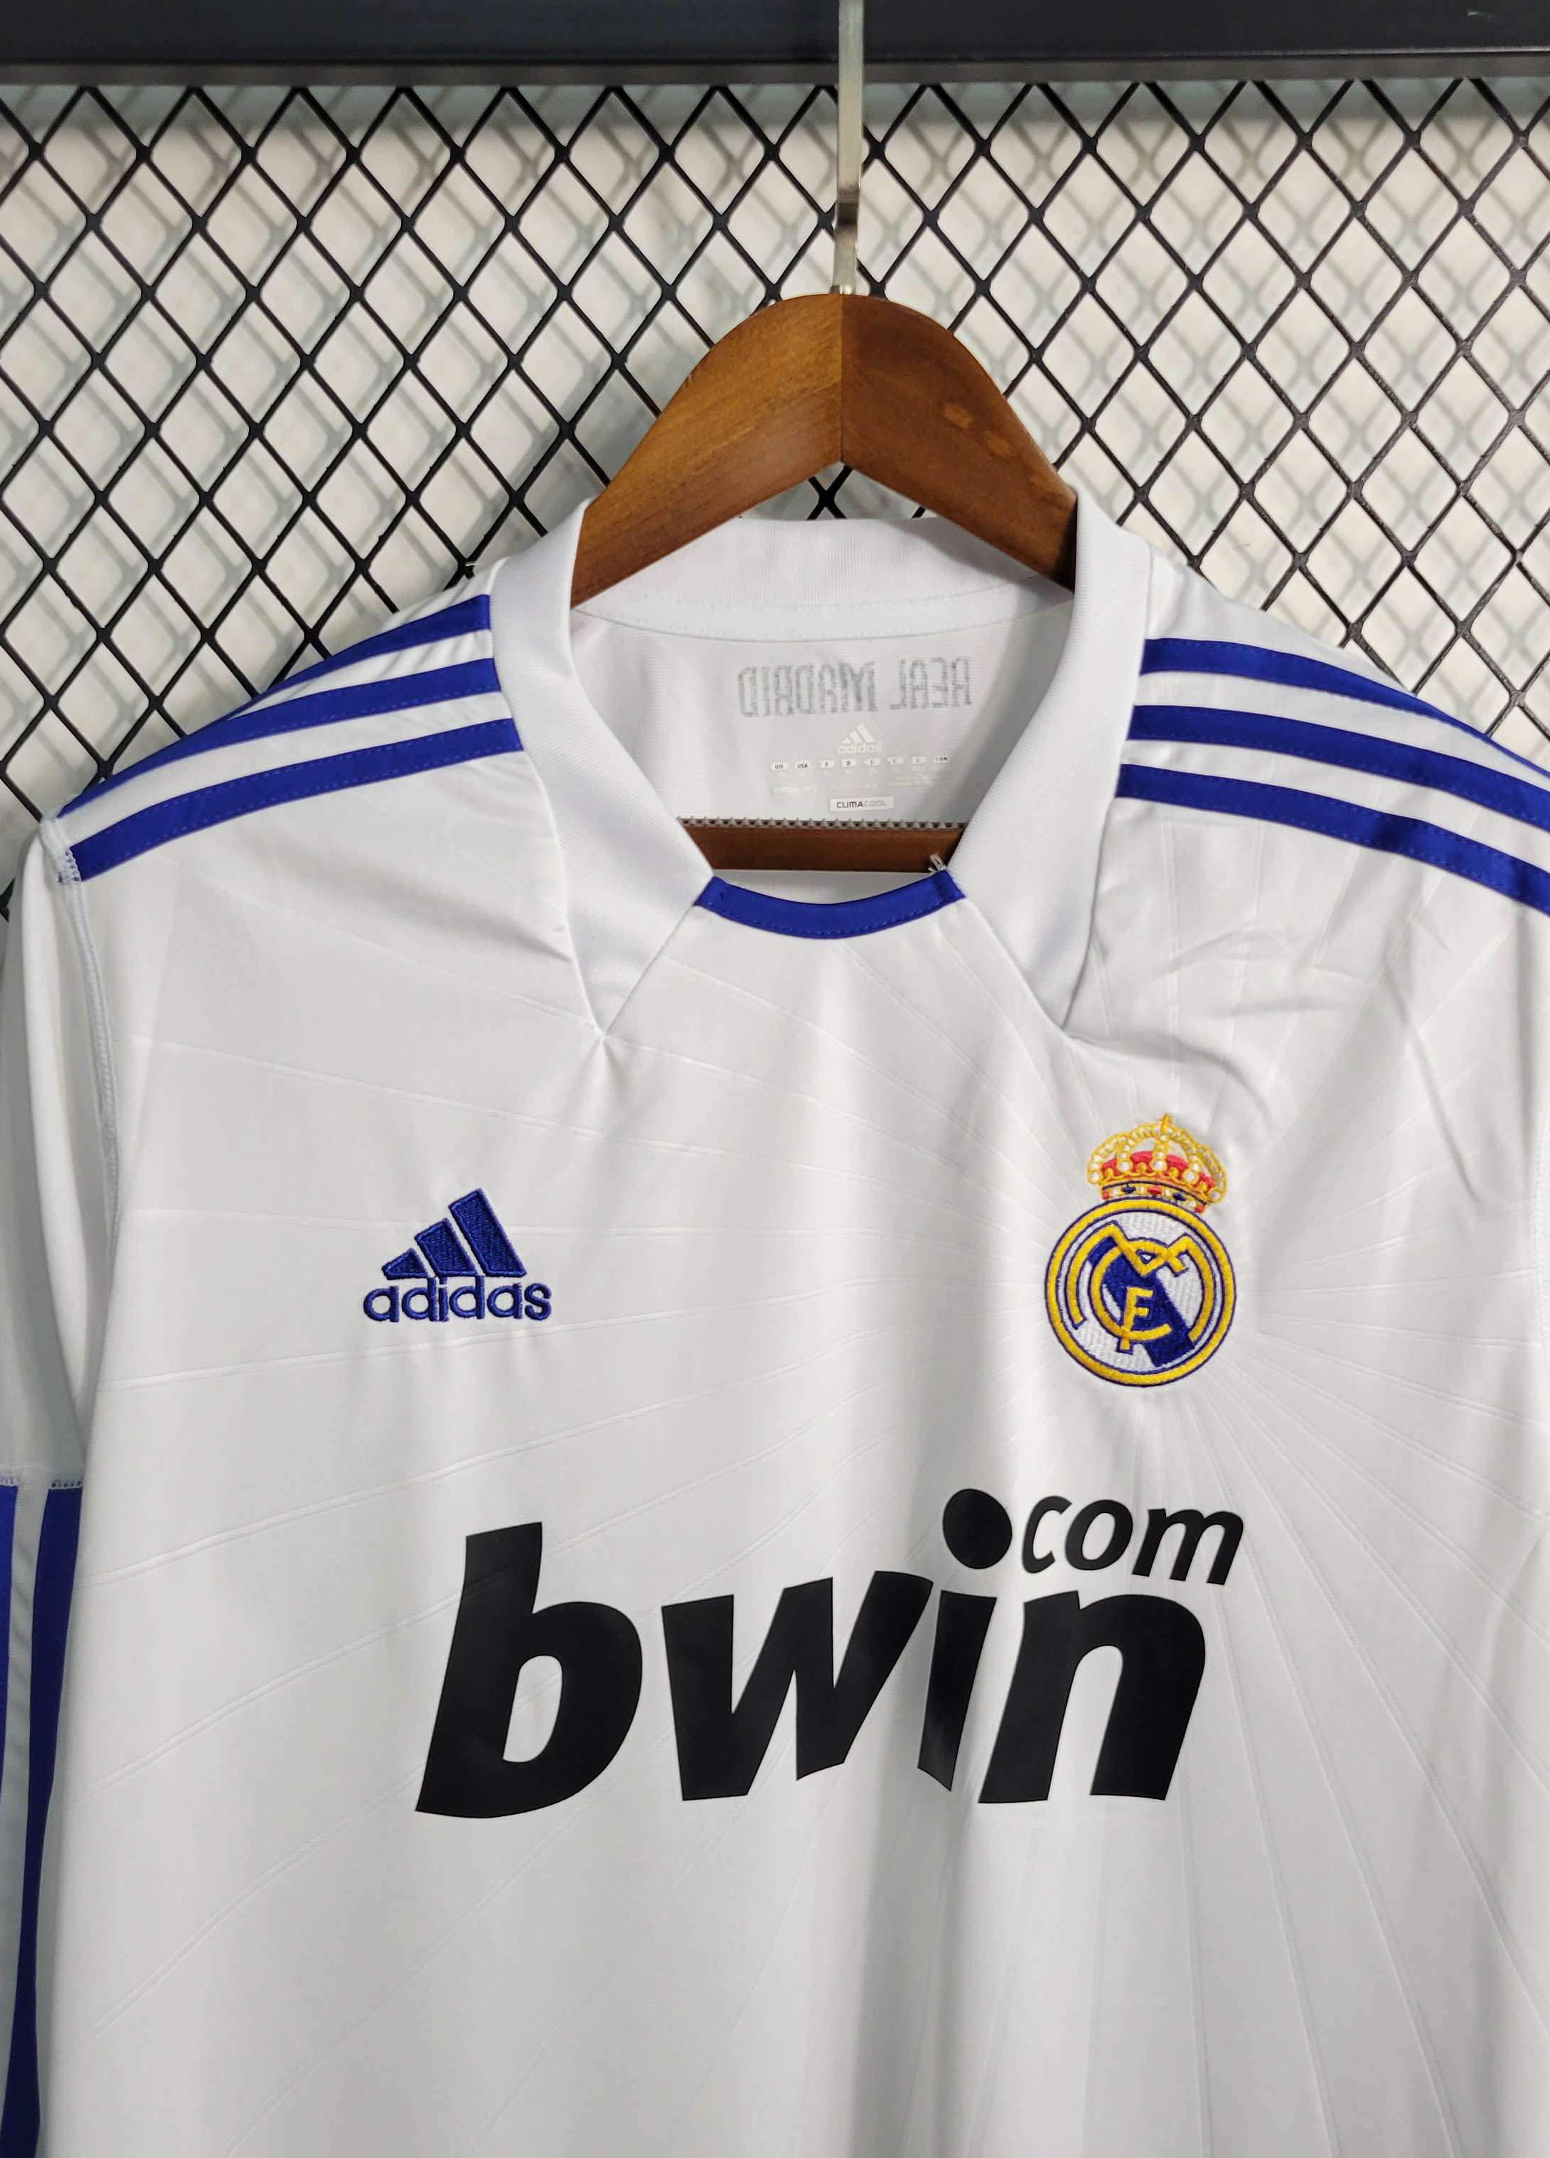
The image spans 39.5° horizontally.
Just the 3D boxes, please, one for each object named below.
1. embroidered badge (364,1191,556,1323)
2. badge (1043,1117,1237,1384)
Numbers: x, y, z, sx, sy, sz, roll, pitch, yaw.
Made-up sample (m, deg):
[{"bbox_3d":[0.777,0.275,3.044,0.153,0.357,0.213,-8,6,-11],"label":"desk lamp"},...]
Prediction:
[{"bbox_3d":[-0.095,0.053,0.645,0.058,0.040,0.004,-1,-4,8],"label":"embroidered badge"},{"bbox_3d":[0.111,0.051,0.645,0.058,0.082,0.004,8,-5,-4],"label":"badge"}]

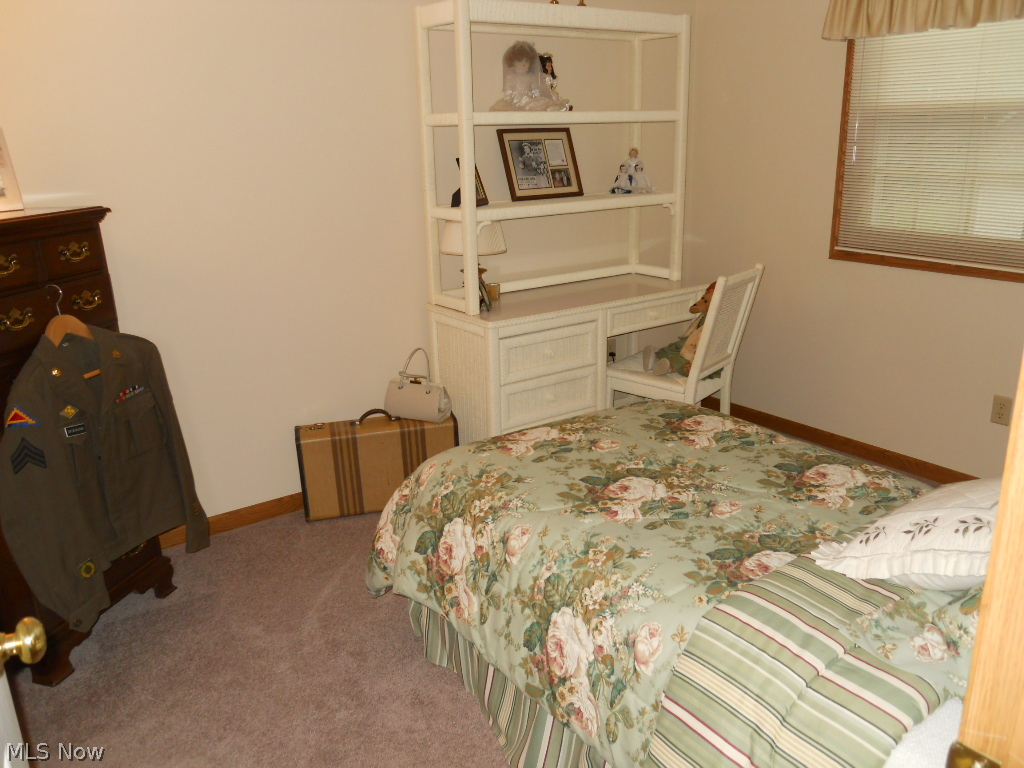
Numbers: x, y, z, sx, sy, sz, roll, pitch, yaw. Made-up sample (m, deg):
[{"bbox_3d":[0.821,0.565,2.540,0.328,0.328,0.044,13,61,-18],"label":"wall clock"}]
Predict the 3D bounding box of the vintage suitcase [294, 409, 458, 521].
[{"bbox_3d":[-0.548,0.311,3.435,0.641,0.400,0.160,-6,17,-14],"label":"vintage suitcase"}]

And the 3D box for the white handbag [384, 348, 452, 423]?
[{"bbox_3d":[-0.389,-0.008,3.451,0.270,0.303,0.120,6,18,22],"label":"white handbag"}]

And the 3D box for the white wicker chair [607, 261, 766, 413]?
[{"bbox_3d":[0.731,-0.065,3.683,0.590,0.915,0.440,12,21,37],"label":"white wicker chair"}]

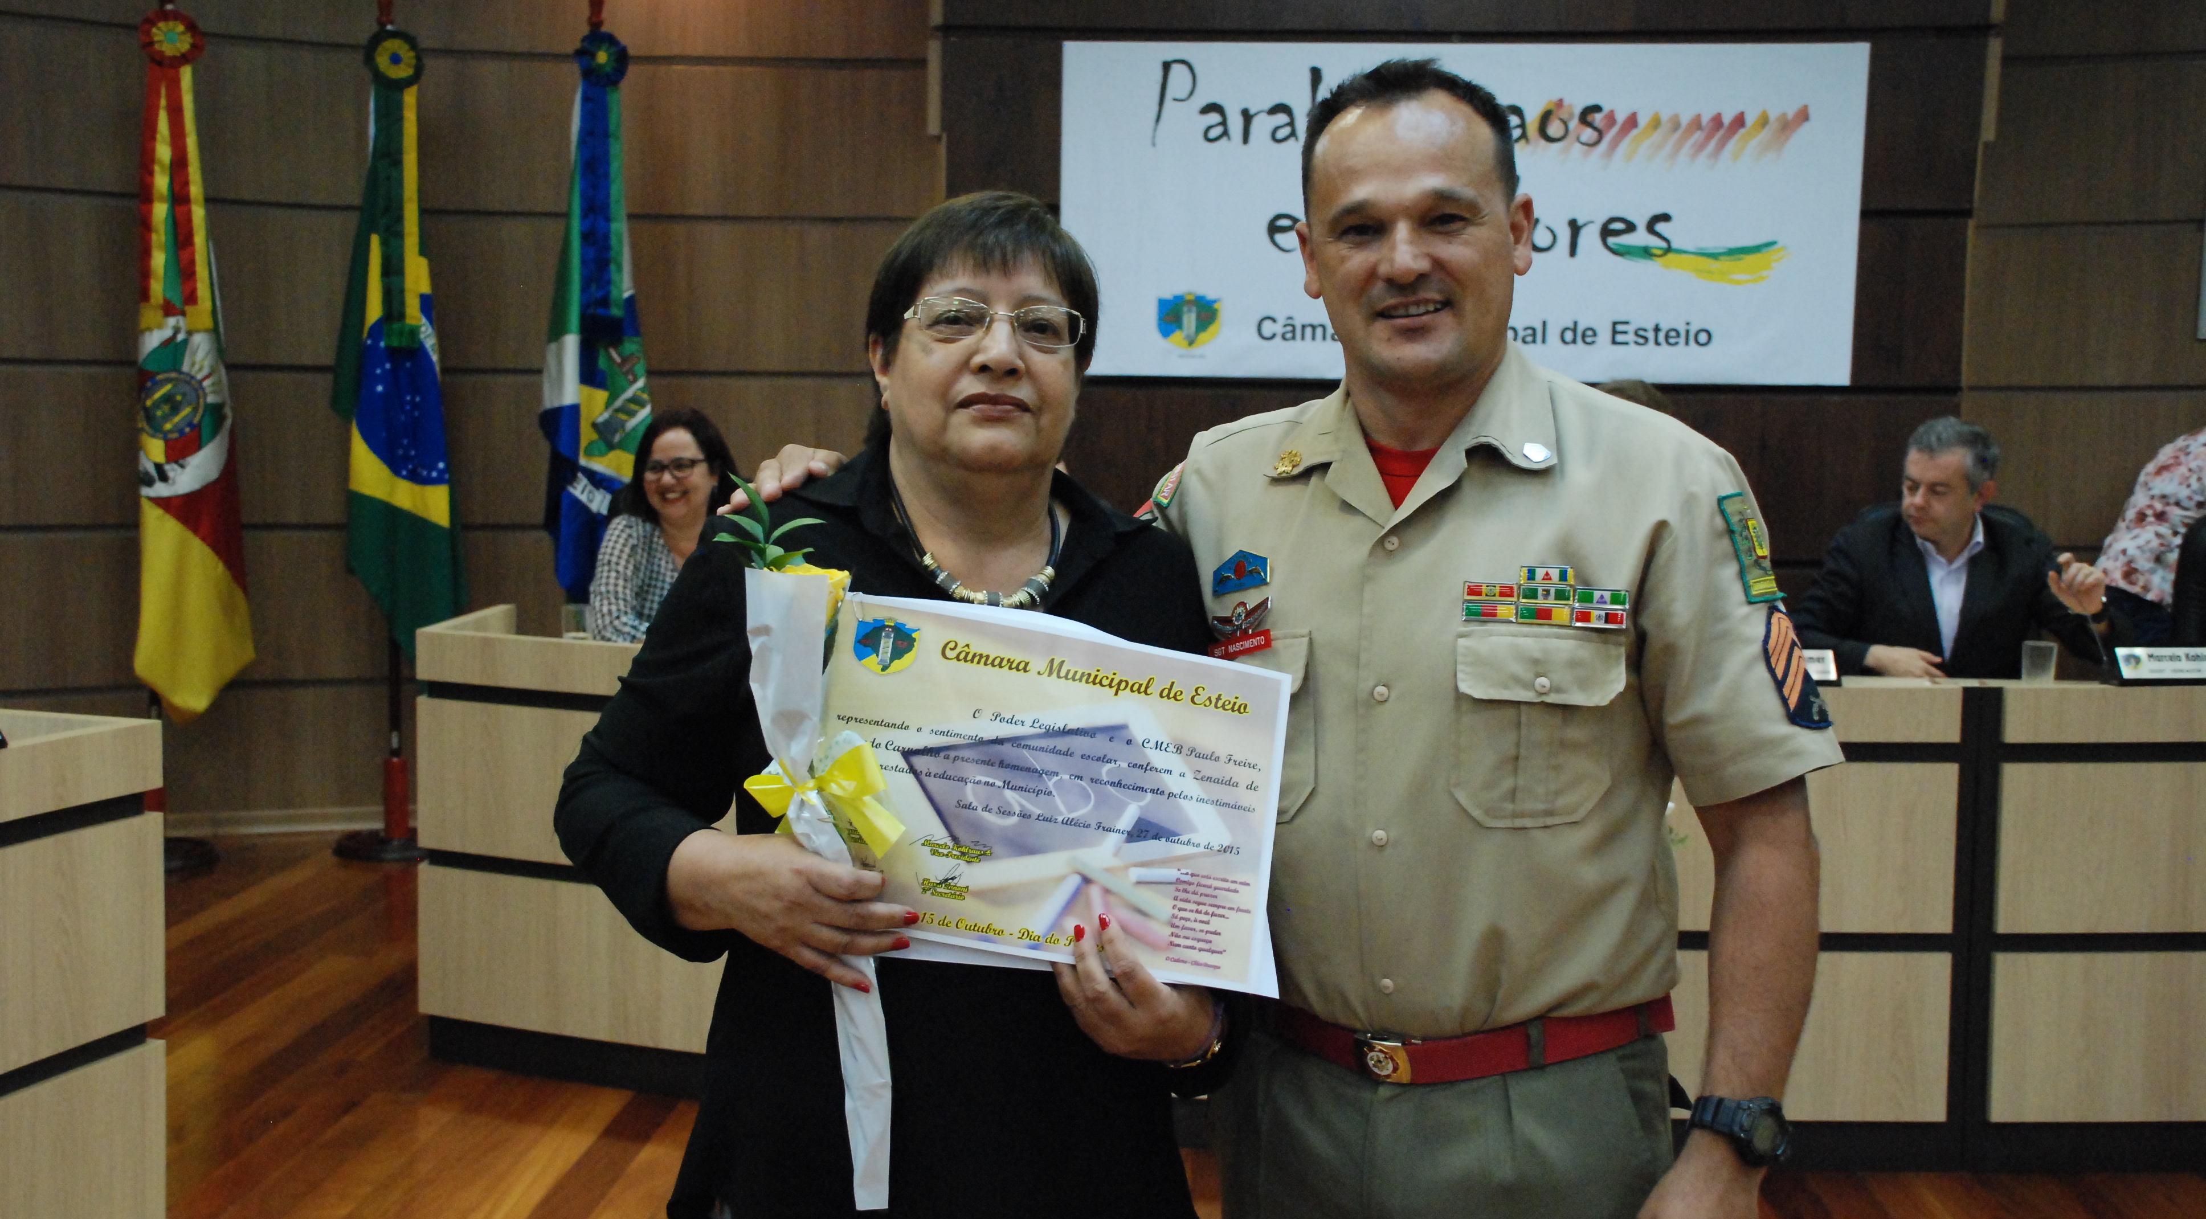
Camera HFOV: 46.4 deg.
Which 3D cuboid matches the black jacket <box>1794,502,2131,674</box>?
[{"bbox_3d":[1.785,0.147,5.421,0.680,0.720,0.420,1,4,9],"label":"black jacket"}]

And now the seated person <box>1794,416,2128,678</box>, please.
[{"bbox_3d":[1.771,0.249,5.388,0.680,1.300,0.750,1,4,9],"label":"seated person"}]

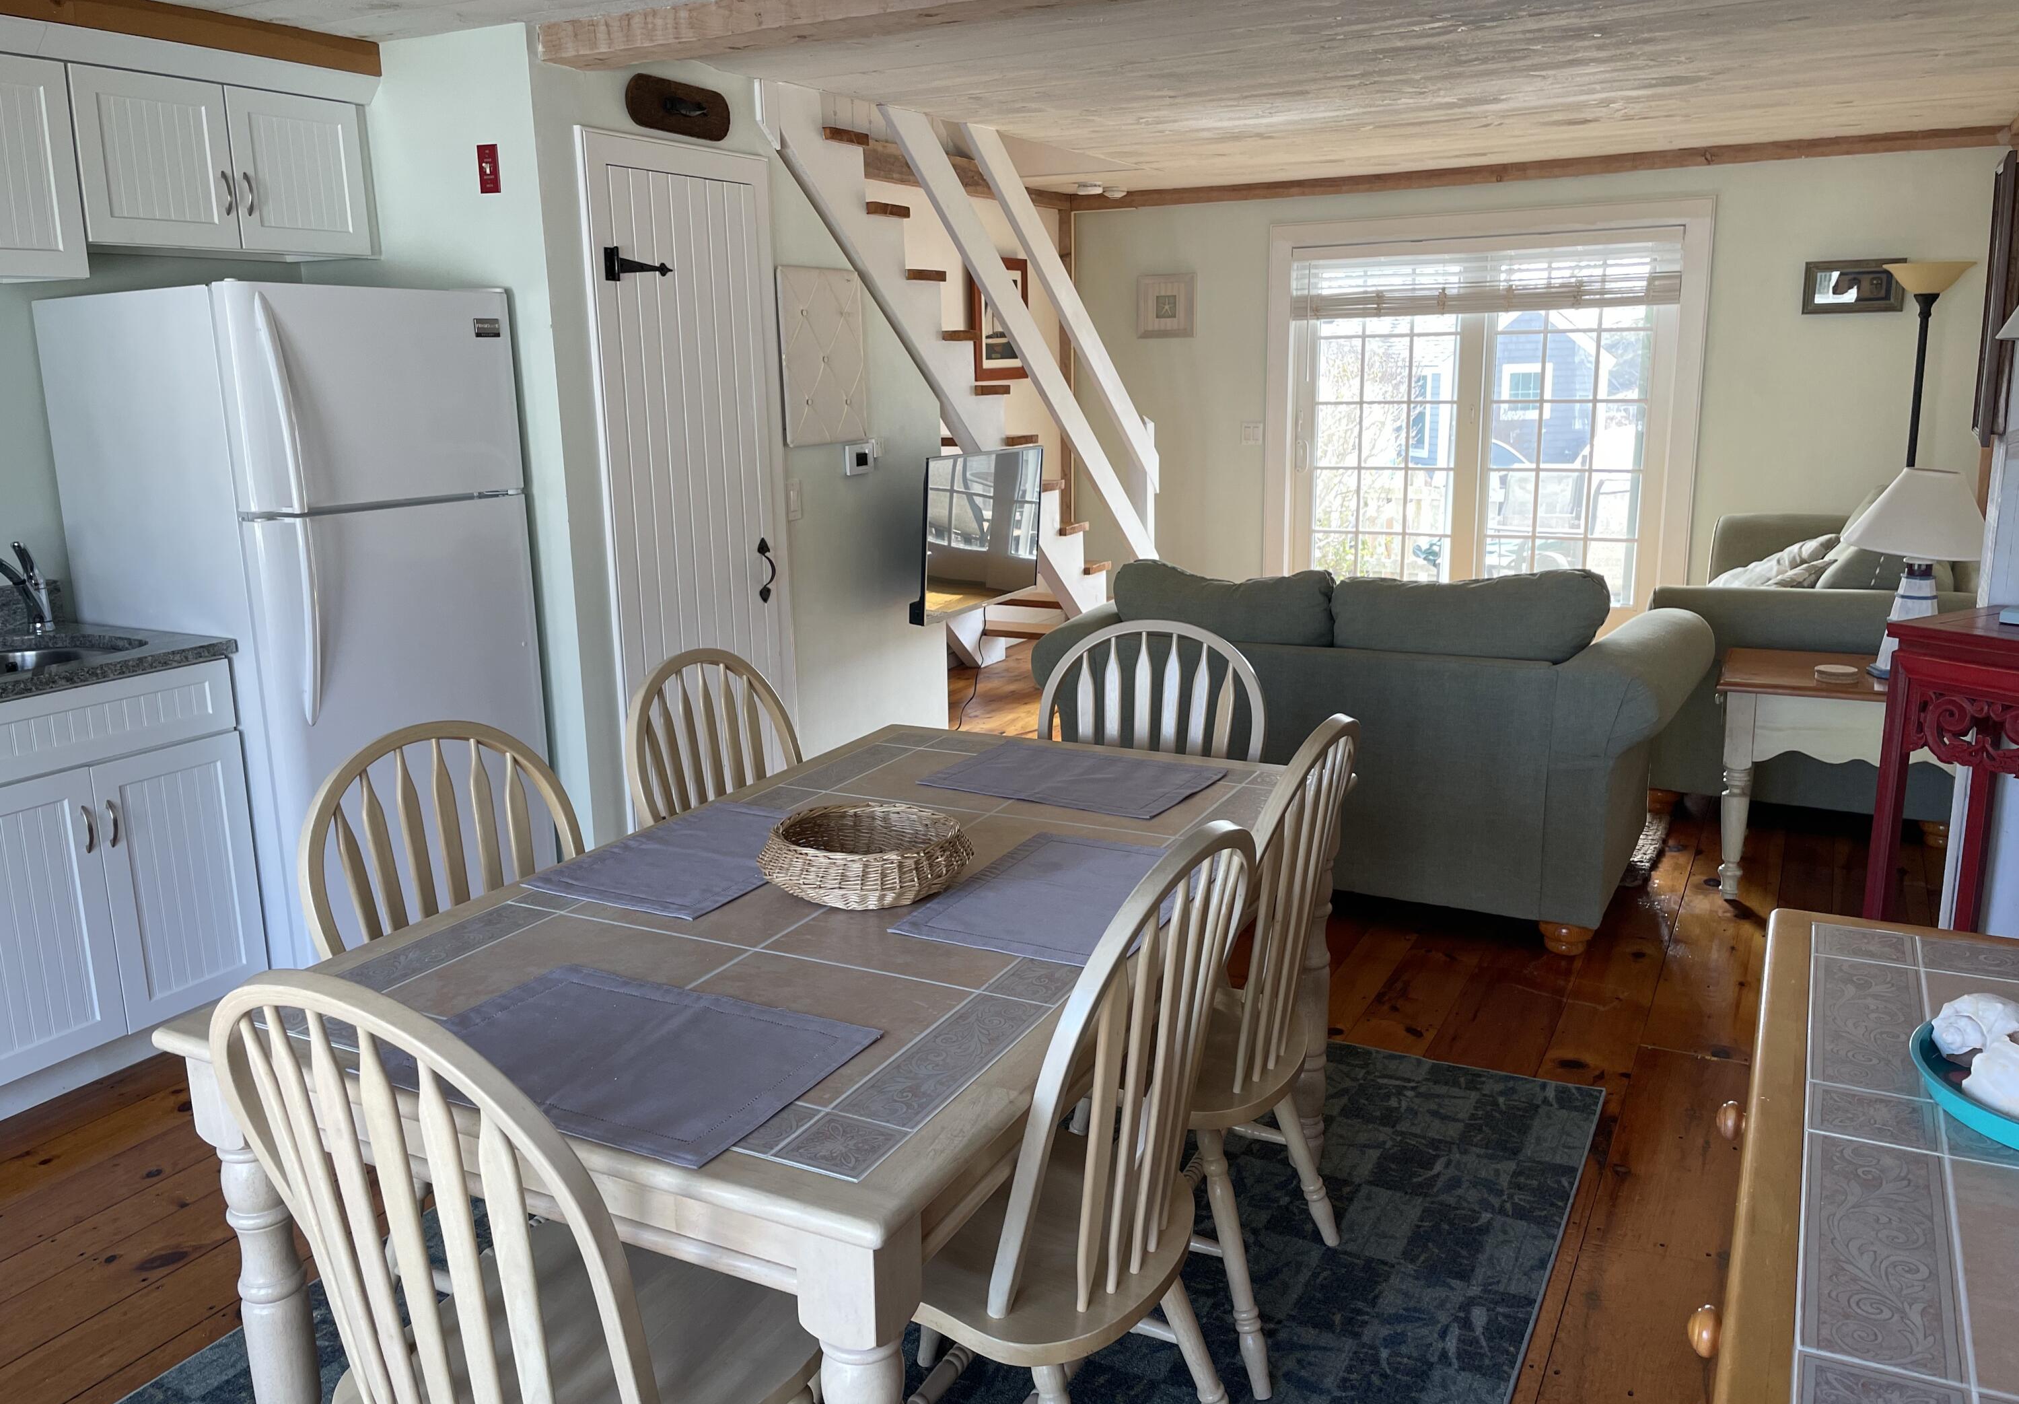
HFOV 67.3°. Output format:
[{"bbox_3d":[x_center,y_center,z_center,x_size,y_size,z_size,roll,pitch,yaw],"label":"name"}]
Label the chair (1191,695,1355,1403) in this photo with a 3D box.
[{"bbox_3d":[0.258,0.490,2.439,0.520,0.985,0.480,5,14,26],"label":"chair"}]

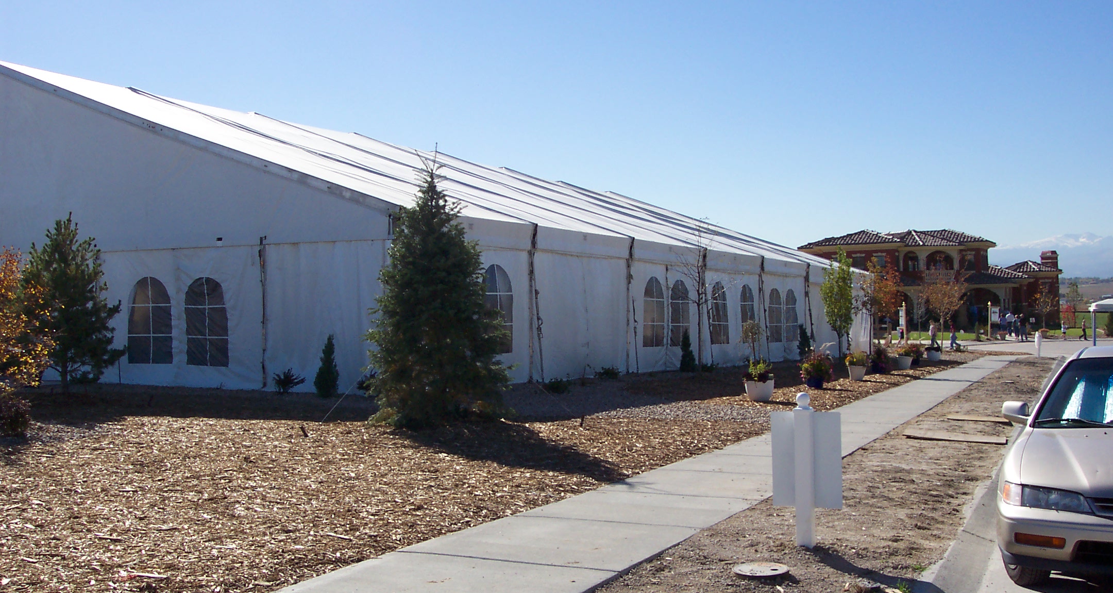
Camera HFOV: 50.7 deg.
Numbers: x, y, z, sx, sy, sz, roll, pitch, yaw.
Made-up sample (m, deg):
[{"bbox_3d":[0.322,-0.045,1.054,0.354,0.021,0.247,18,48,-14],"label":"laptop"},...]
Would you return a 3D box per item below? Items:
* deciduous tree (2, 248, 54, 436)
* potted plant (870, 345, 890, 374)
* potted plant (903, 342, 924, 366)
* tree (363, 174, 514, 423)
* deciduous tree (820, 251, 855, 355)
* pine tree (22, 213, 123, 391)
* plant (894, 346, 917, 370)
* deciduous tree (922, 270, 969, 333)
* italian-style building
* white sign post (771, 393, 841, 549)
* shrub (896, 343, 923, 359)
[{"bbox_3d":[-7.208,0.589,15.300,1.400,2.450,1.400,0,-1,25],"label":"deciduous tree"},{"bbox_3d":[8.630,1.680,31.300,0.570,0.770,0.570,0,-1,25],"label":"potted plant"},{"bbox_3d":[11.074,1.792,36.400,0.660,0.740,0.660,0,-1,25],"label":"potted plant"},{"bbox_3d":[-1.651,-0.049,16.400,2.000,3.700,2.000,0,-1,0],"label":"tree"},{"bbox_3d":[10.488,0.211,43.800,1.300,4.100,1.300,0,-1,25],"label":"deciduous tree"},{"bbox_3d":[-9.219,0.133,22.400,1.950,3.400,1.950,0,-1,25],"label":"pine tree"},{"bbox_3d":[10.045,1.764,33.800,0.620,0.760,0.620,0,-1,25],"label":"plant"},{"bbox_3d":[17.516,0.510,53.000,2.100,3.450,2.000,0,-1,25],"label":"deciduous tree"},{"bbox_3d":[30.840,-1.500,97.000,19.000,8.400,14.000,-1,-1,31],"label":"italian-style building"},{"bbox_3d":[1.613,1.125,7.580,0.480,1.000,0.130,0,-1,22],"label":"white sign post"},{"bbox_3d":[10.531,1.633,35.000,0.750,0.480,0.650,0,-1,25],"label":"shrub"}]

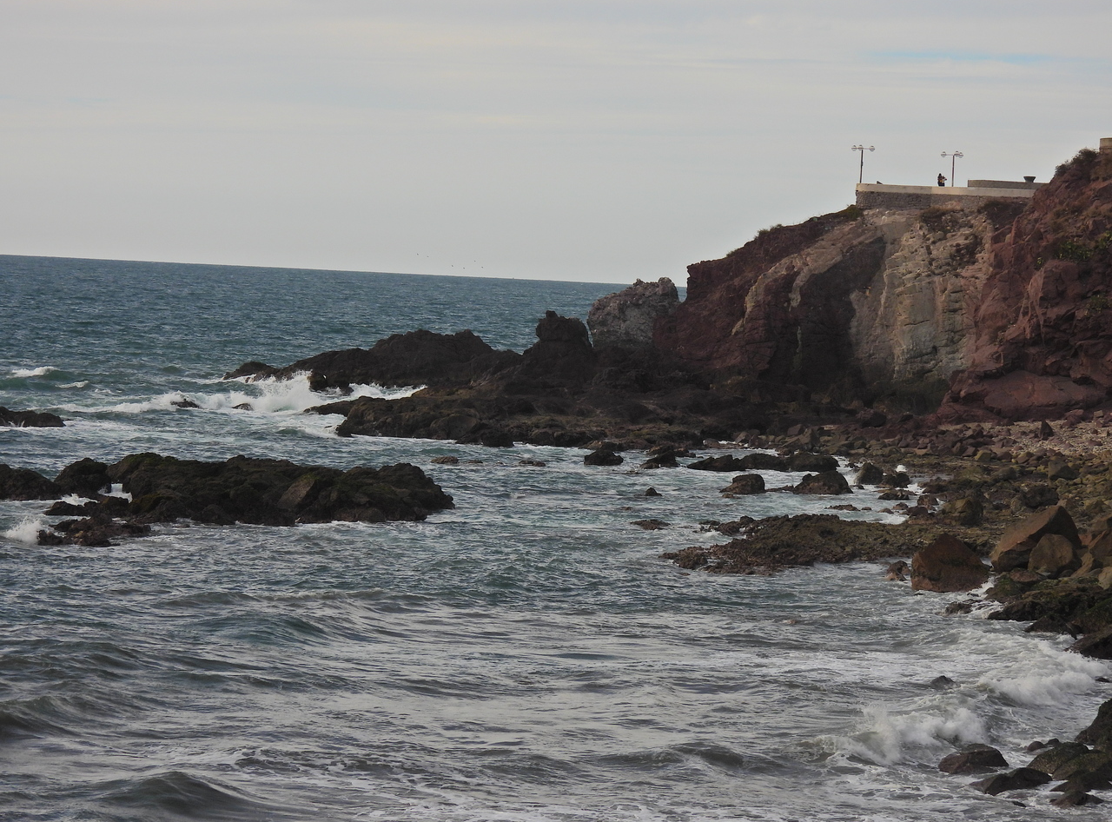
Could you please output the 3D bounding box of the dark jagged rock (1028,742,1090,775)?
[{"bbox_3d":[12.223,8.386,81.878,1.470,0.720,1.170,3,2,9],"label":"dark jagged rock"}]

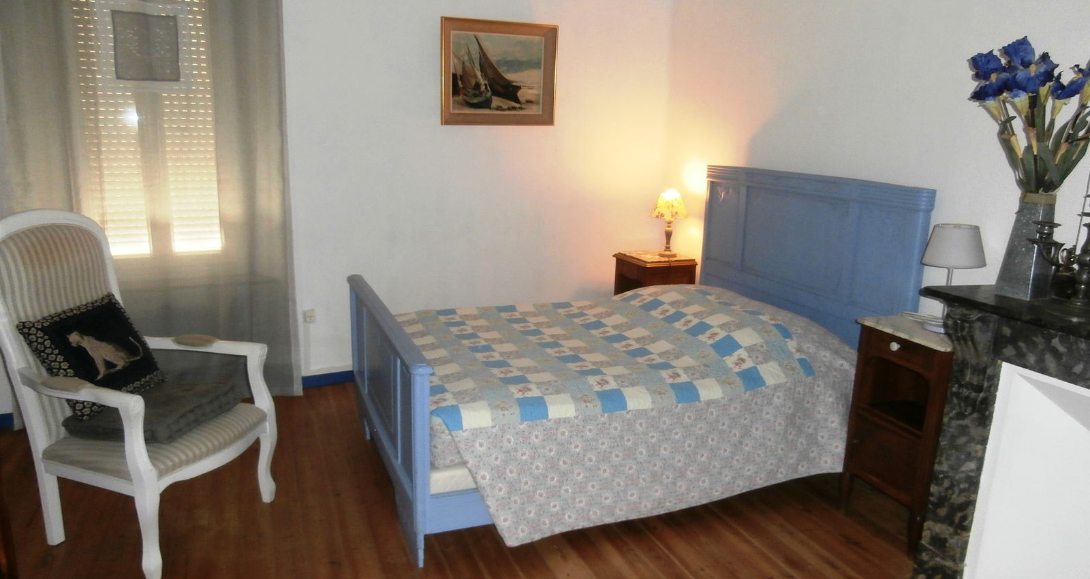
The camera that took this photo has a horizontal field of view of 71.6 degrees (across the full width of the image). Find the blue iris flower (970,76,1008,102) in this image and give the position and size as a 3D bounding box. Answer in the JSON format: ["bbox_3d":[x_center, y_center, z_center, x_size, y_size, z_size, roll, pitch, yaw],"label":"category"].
[{"bbox_3d":[1.302,-0.586,2.213,0.107,0.079,0.093,9,14,28],"label":"blue iris flower"}]

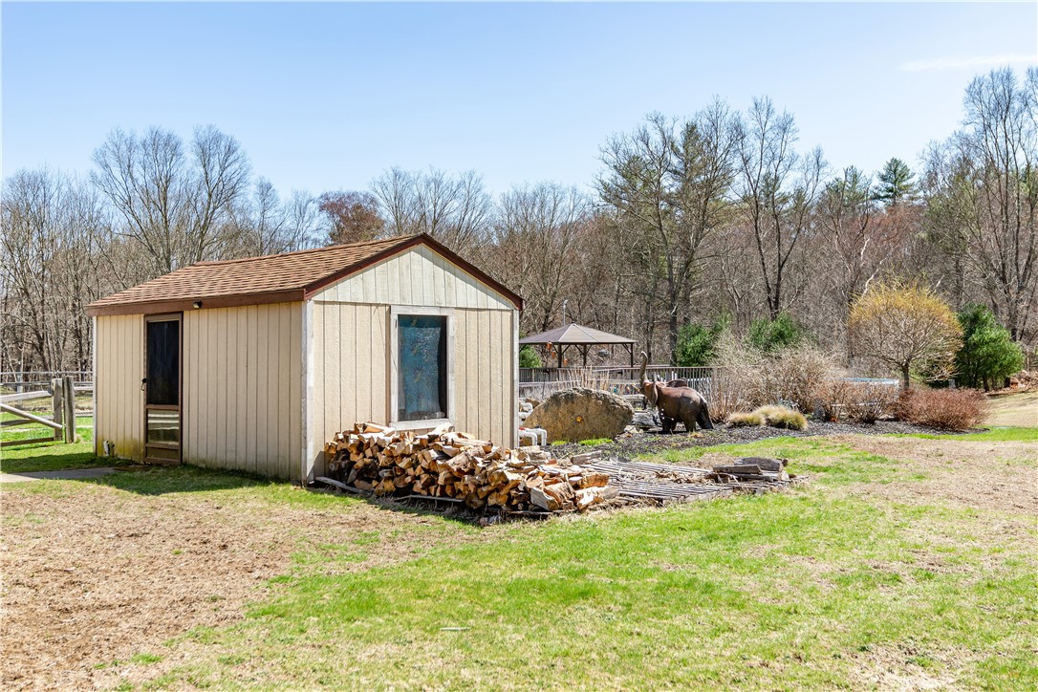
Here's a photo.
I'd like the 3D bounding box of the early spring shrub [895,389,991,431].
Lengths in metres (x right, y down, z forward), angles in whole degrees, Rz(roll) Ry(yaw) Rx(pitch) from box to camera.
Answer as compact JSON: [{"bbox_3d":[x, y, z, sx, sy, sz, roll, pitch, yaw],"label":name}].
[{"bbox_3d":[7.477,1.068,17.800,1.600,0.760,1.350,-1,-1,23],"label":"early spring shrub"}]

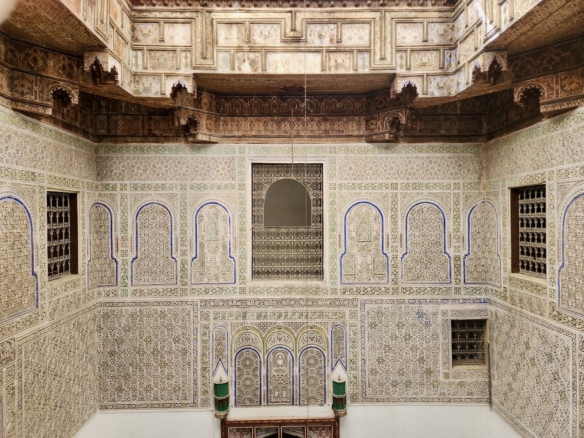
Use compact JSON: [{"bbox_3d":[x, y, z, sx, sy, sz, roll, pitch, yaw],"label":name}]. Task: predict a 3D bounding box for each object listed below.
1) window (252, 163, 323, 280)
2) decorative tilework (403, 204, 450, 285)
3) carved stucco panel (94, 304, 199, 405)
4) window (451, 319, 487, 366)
[{"bbox_3d":[-0.071,0.046,6.548,1.185,1.975,0.100,0,0,-1],"label":"window"},{"bbox_3d":[2.279,0.413,6.549,0.817,1.384,0.050,0,0,-1],"label":"decorative tilework"},{"bbox_3d":[-2.406,2.255,6.445,1.648,1.785,0.050,0,0,-1],"label":"carved stucco panel"},{"bbox_3d":[3.014,2.113,6.633,0.627,0.824,0.130,0,0,-1],"label":"window"}]

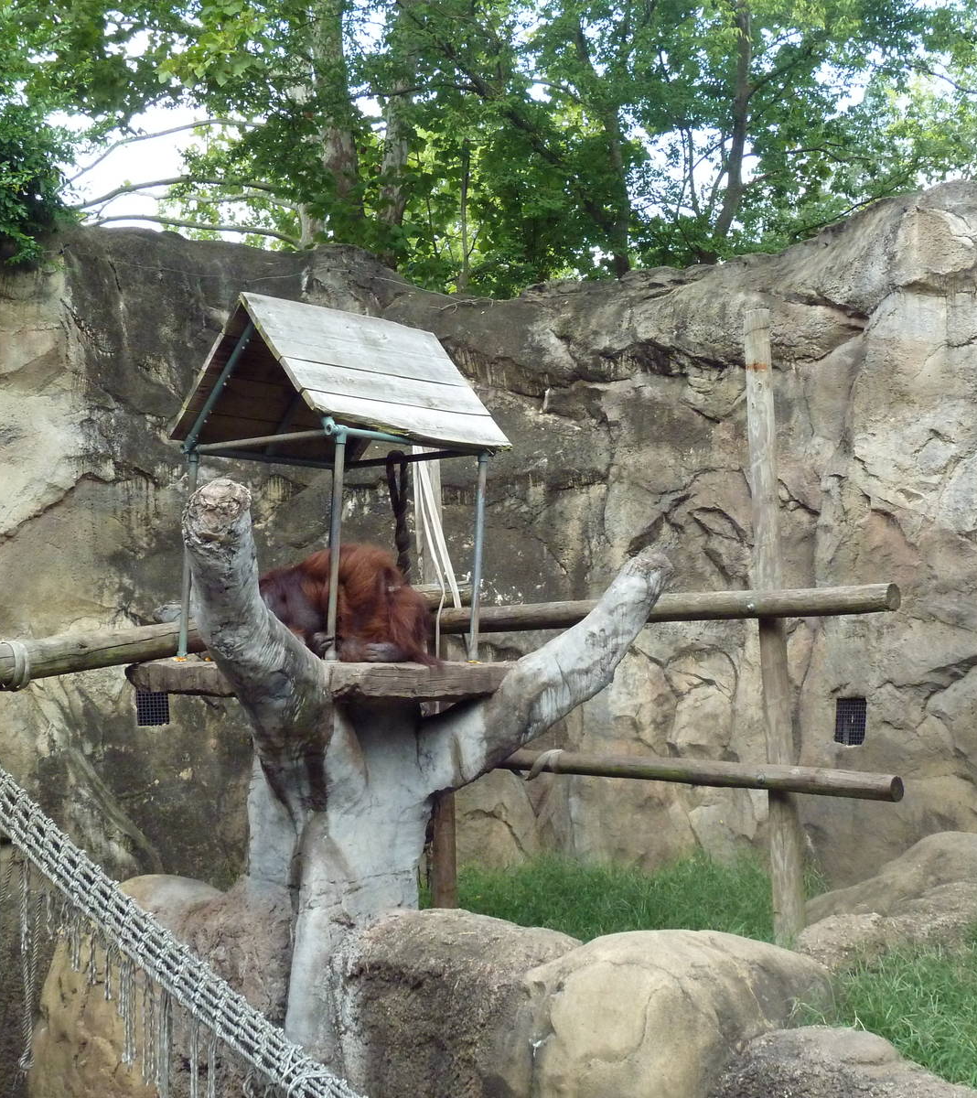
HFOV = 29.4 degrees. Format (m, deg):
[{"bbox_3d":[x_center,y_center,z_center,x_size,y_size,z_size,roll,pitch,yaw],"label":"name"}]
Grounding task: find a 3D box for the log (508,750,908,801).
[{"bbox_3d":[1.152,1.399,11.696,2.960,0.155,0.155,0,-2,33],"label":"log"}]

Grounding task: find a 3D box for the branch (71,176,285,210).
[{"bbox_3d":[-2.816,-3.255,17.000,1.950,0.320,0.350,-1,-3,0],"label":"branch"}]

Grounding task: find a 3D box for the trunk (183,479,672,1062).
[{"bbox_3d":[-0.265,1.110,9.400,2.380,2.800,1.700,-1,-3,0],"label":"trunk"}]

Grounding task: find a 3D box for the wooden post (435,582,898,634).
[{"bbox_3d":[0.988,0.394,11.850,3.321,0.168,0.168,-4,-5,33],"label":"wooden post"}]

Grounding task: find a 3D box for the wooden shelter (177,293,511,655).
[{"bbox_3d":[-0.837,-0.351,10.404,1.367,1.933,1.331,5,-5,-44],"label":"wooden shelter"}]

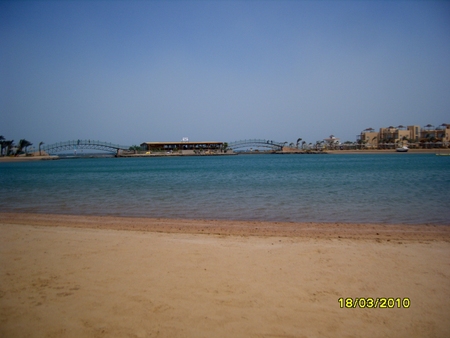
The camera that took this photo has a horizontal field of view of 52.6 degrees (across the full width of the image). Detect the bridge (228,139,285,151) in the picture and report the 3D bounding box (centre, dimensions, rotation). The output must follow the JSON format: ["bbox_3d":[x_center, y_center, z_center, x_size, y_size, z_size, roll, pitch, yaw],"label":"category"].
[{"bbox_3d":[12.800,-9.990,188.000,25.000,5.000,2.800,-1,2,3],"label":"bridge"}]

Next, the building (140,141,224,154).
[{"bbox_3d":[-15.220,-7.720,165.000,29.500,4.500,9.000,-2,3,-26],"label":"building"}]

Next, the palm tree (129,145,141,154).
[{"bbox_3d":[-31.410,-6.700,158.000,4.000,3.600,3.800,-2,2,-11],"label":"palm tree"}]

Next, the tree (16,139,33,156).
[{"bbox_3d":[-60.780,-6.430,138.000,4.700,5.400,4.400,-2,3,-24],"label":"tree"}]

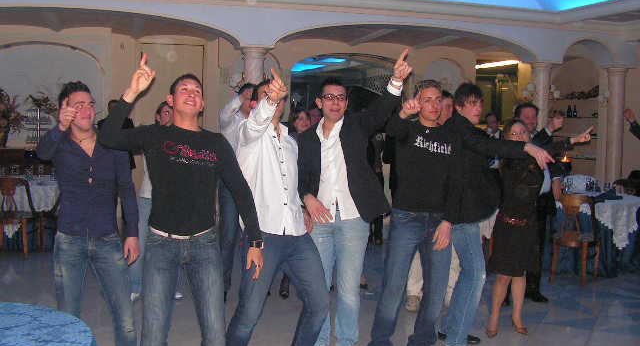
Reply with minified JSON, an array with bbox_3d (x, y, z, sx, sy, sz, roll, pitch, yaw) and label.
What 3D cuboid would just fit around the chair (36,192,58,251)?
[{"bbox_3d":[-3.215,0.514,8.060,0.480,0.860,0.440,2,5,28],"label":"chair"}]

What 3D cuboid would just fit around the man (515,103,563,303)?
[{"bbox_3d":[1.860,0.244,5.800,0.520,1.740,0.460,-2,4,-37],"label":"man"}]

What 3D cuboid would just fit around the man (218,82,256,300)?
[{"bbox_3d":[-0.665,0.197,5.500,0.500,1.850,0.450,-1,3,-18],"label":"man"}]

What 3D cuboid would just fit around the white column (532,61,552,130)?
[{"bbox_3d":[3.161,-0.365,9.499,0.300,2.400,0.300,0,4,0],"label":"white column"}]

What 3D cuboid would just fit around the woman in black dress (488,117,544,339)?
[{"bbox_3d":[1.438,0.391,4.923,0.420,1.570,0.340,0,4,5],"label":"woman in black dress"}]

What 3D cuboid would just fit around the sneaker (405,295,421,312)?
[{"bbox_3d":[0.794,1.071,5.625,0.110,0.110,0.290,1,4,17],"label":"sneaker"}]

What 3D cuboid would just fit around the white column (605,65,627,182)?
[{"bbox_3d":[4.431,-0.393,9.998,0.310,2.380,0.310,0,4,0],"label":"white column"}]

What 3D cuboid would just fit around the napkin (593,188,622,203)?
[{"bbox_3d":[2.929,0.236,6.780,0.290,0.120,0.200,1,3,18],"label":"napkin"}]

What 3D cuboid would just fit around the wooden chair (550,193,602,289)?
[{"bbox_3d":[2.482,0.632,6.465,0.440,0.860,0.480,3,5,31],"label":"wooden chair"}]

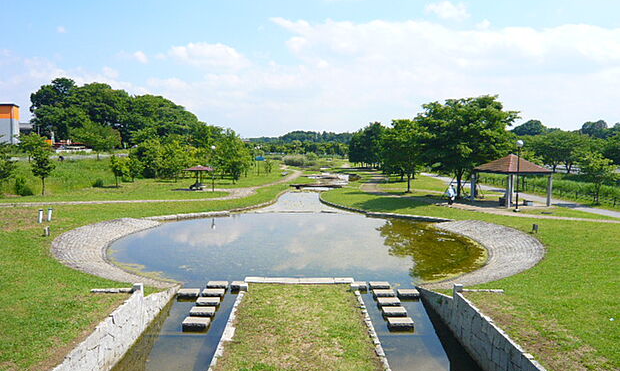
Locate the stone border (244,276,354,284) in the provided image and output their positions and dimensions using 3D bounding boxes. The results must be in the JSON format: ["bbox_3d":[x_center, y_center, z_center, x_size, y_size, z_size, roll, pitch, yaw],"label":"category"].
[{"bbox_3d":[-0.316,2.999,15.421,3.300,0.170,0.500,1,4,-1],"label":"stone border"}]

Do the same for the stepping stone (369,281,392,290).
[{"bbox_3d":[2.114,3.074,15.209,0.550,0.150,0.450,1,4,-1],"label":"stepping stone"}]

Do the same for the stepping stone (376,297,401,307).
[{"bbox_3d":[2.141,3.200,13.562,0.550,0.150,0.450,1,4,-1],"label":"stepping stone"}]

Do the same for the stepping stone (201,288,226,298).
[{"bbox_3d":[-2.731,3.093,14.197,0.550,0.150,0.450,1,4,-1],"label":"stepping stone"}]

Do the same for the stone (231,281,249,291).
[{"bbox_3d":[-2.078,3.036,15.049,0.500,0.150,0.450,1,4,-1],"label":"stone"}]

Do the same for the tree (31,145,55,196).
[{"bbox_3d":[-23.663,-1.324,44.326,2.100,4.436,2.100,1,4,-1],"label":"tree"}]

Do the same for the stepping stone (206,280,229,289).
[{"bbox_3d":[-2.758,3.029,15.041,0.550,0.150,0.450,1,4,-1],"label":"stepping stone"}]

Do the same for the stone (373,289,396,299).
[{"bbox_3d":[2.142,3.138,14.377,0.550,0.150,0.450,1,4,-1],"label":"stone"}]

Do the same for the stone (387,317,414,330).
[{"bbox_3d":[2.175,3.316,12.045,0.550,0.150,0.450,1,4,-1],"label":"stone"}]

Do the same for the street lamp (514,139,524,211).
[{"bbox_3d":[13.233,-0.603,31.775,0.420,4.557,0.420,1,4,-1],"label":"street lamp"}]

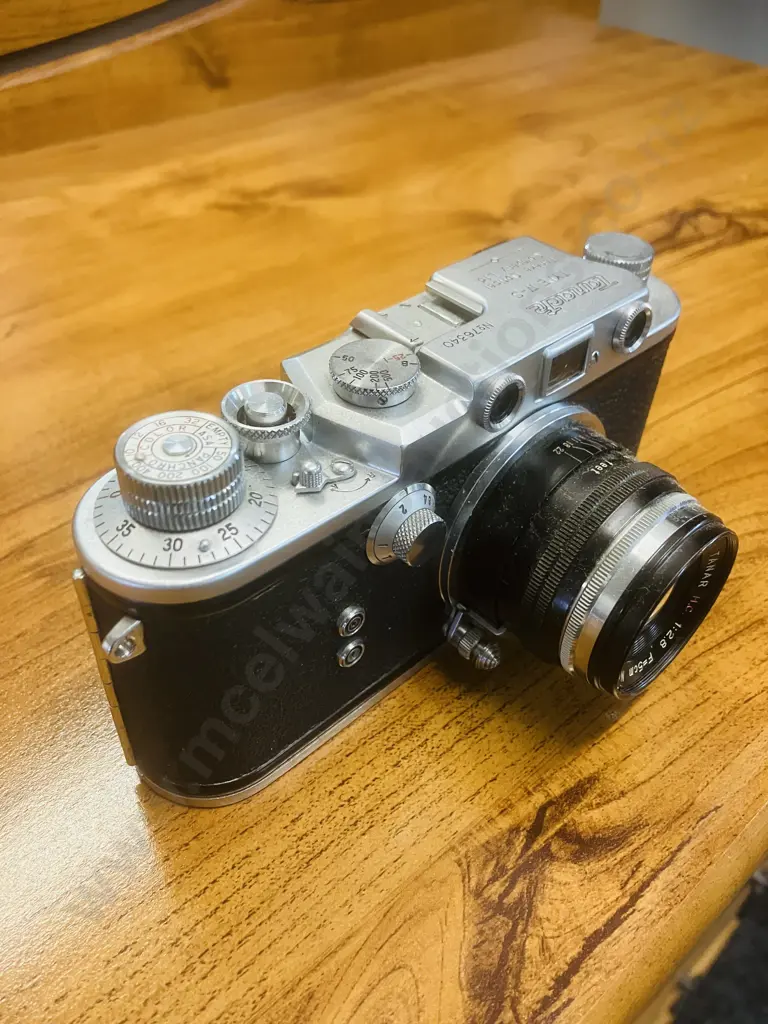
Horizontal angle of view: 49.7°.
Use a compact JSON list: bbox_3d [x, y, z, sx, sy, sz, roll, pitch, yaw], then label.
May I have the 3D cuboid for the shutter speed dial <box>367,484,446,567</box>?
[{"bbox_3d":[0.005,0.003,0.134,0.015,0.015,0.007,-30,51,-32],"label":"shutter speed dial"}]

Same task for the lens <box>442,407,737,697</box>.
[{"bbox_3d":[0.039,0.009,0.149,0.045,0.045,0.034,-30,51,-32],"label":"lens"}]

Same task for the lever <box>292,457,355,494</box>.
[{"bbox_3d":[-0.009,-0.006,0.124,0.010,0.004,0.004,-21,47,-24],"label":"lever"}]

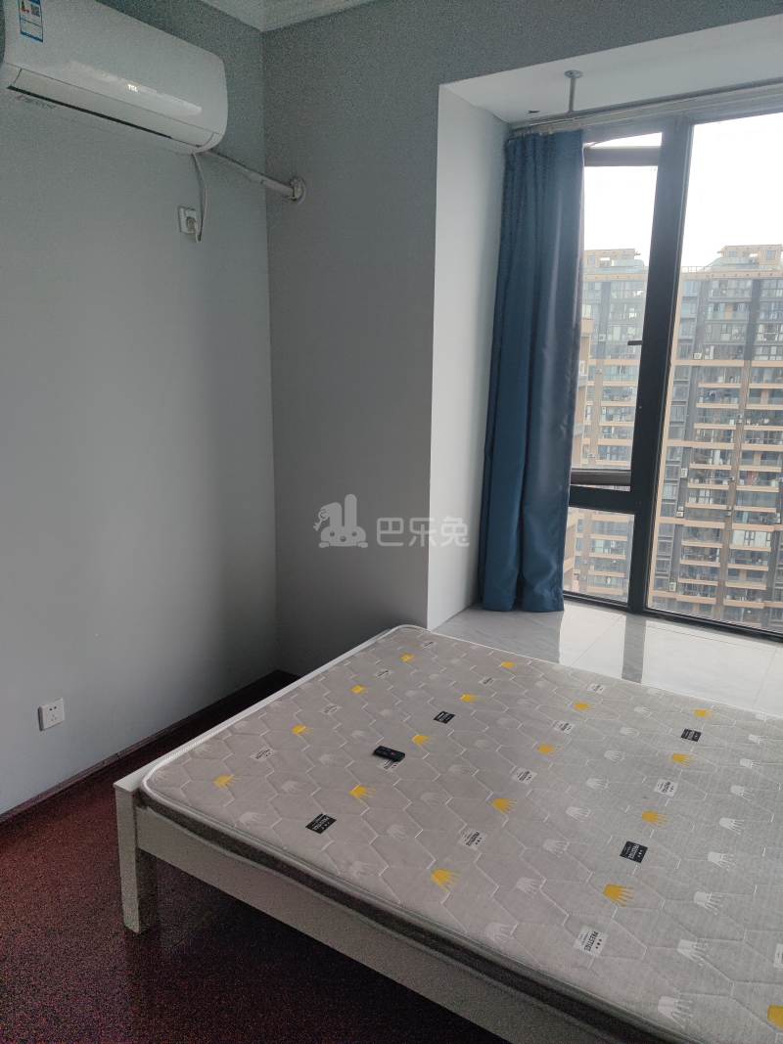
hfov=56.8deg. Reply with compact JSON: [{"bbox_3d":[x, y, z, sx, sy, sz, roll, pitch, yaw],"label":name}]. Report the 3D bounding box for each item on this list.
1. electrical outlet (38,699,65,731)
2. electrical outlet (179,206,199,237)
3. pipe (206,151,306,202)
[{"bbox_3d":[-1.135,0.647,2.424,0.013,0.086,0.086,9,16,32],"label":"electrical outlet"},{"bbox_3d":[-0.728,-1.085,2.612,0.013,0.086,0.086,9,16,32],"label":"electrical outlet"},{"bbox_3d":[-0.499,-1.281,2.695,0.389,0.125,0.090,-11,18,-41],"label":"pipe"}]

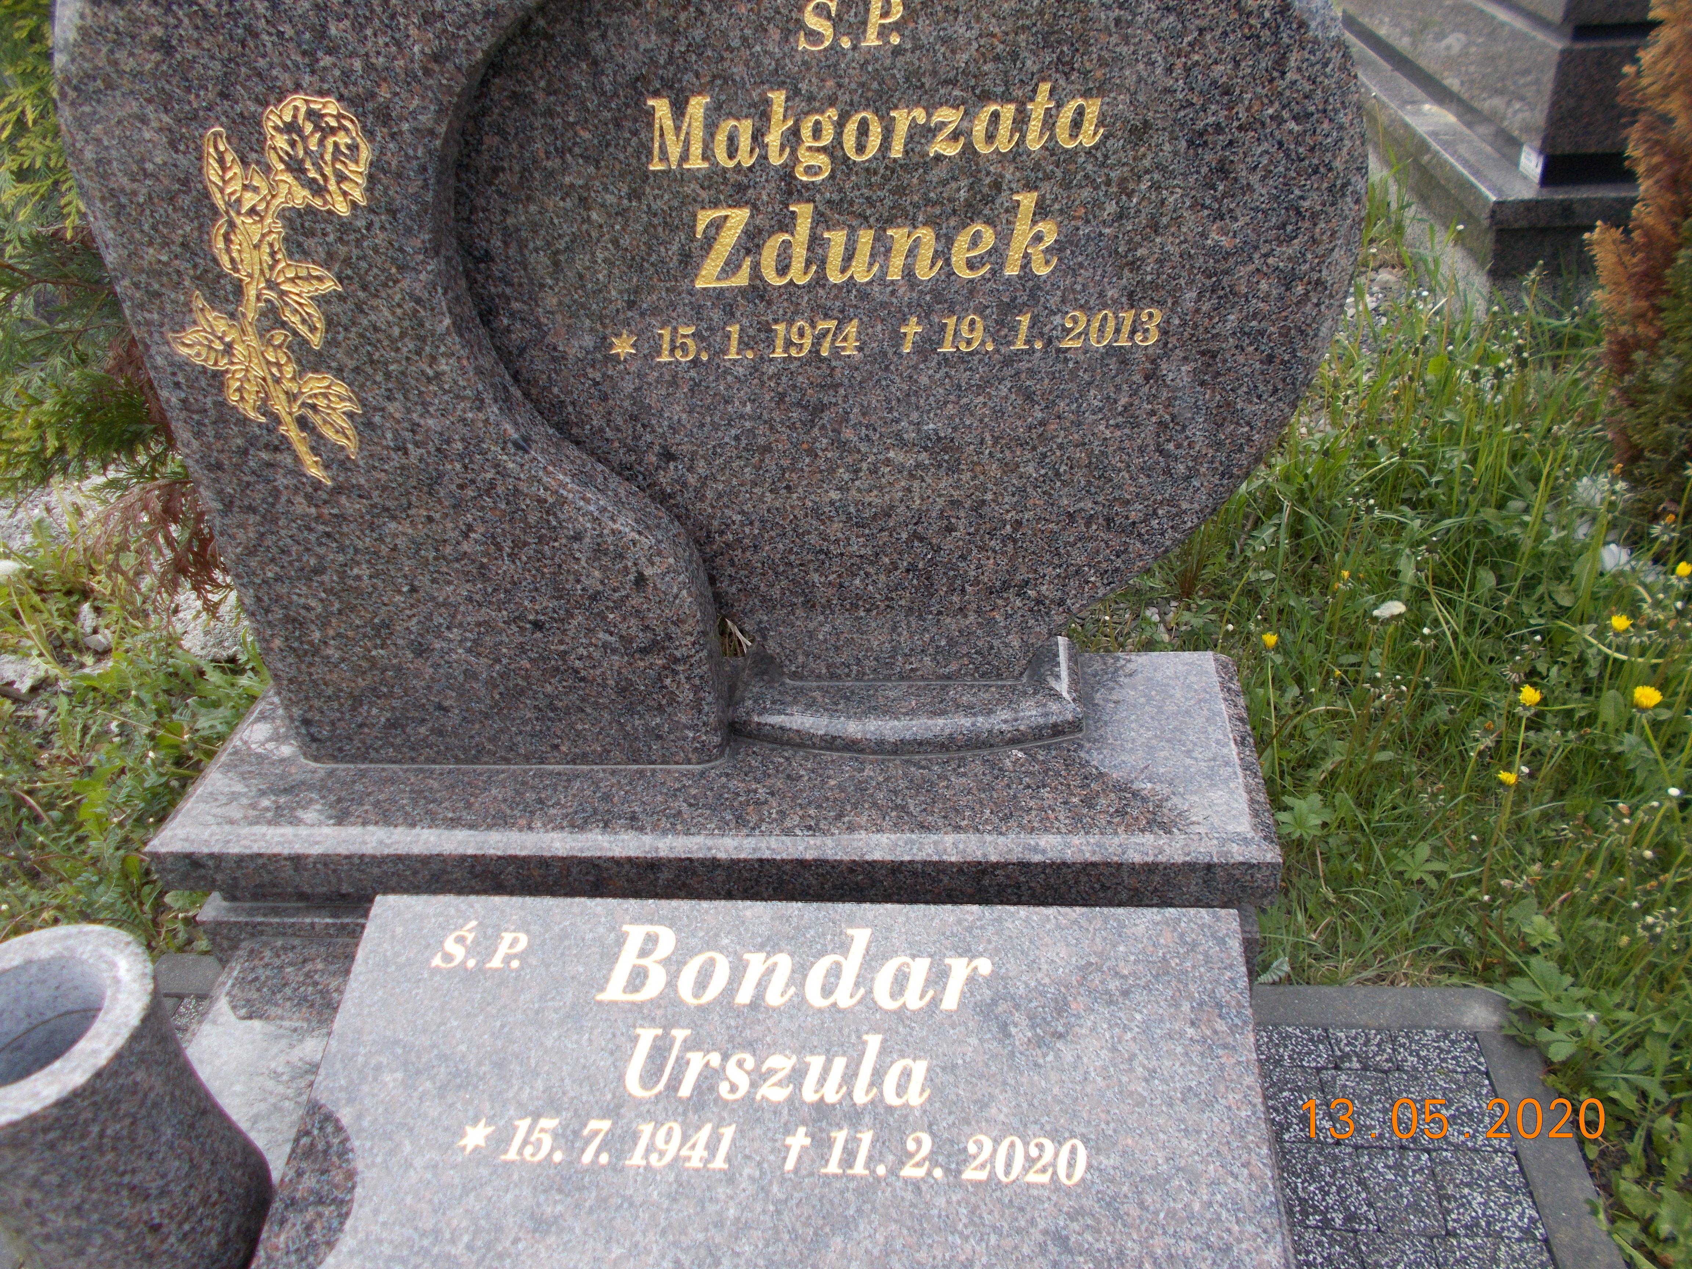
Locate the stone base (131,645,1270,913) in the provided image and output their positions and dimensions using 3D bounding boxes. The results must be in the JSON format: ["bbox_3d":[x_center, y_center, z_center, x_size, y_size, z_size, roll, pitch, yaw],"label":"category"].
[{"bbox_3d":[-0.152,0.148,1.413,1.170,0.076,0.314,-1,36,8],"label":"stone base"}]

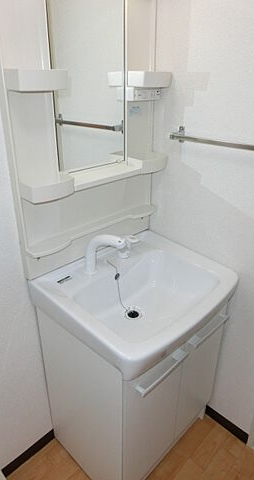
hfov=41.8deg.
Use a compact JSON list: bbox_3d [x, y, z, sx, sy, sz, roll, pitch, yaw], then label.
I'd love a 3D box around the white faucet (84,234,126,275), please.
[{"bbox_3d":[-0.078,0.050,1.163,0.140,0.138,0.044,-1,26,-3],"label":"white faucet"}]

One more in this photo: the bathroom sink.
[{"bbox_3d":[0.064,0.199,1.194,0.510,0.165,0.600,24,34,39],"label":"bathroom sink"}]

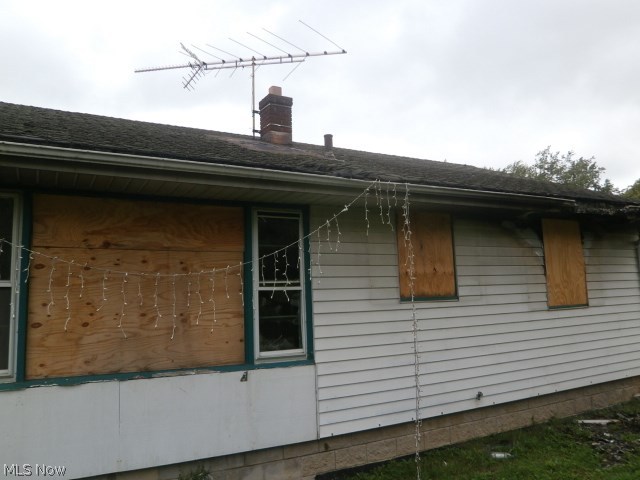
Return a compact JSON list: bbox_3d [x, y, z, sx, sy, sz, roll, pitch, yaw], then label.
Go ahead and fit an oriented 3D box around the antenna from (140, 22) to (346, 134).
[{"bbox_3d":[-1.464,-2.692,8.271,3.851,1.860,1.830,-2,-6,8],"label":"antenna"}]

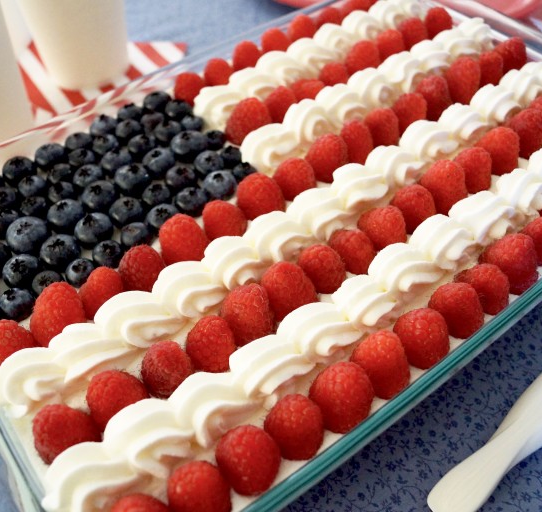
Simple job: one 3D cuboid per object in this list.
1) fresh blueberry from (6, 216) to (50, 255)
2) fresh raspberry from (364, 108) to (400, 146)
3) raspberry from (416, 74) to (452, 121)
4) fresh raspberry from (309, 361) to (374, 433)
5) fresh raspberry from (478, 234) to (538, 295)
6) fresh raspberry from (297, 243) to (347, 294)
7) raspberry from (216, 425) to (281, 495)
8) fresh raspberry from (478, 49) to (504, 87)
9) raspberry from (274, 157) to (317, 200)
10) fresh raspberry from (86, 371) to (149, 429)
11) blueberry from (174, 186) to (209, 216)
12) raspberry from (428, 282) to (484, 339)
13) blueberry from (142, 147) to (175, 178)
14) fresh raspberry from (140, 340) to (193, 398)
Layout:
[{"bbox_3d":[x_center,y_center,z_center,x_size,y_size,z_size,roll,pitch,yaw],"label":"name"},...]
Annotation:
[{"bbox_3d":[-0.108,-0.009,0.256,0.017,0.014,0.017,-1,52,2],"label":"fresh blueberry"},{"bbox_3d":[0.058,-0.068,0.301,0.018,0.019,0.018,-2,53,3],"label":"fresh raspberry"},{"bbox_3d":[0.088,-0.087,0.311,0.018,0.022,0.018,-2,53,3],"label":"raspberry"},{"bbox_3d":[0.025,0.049,0.202,0.023,0.025,0.023,-2,53,2],"label":"fresh raspberry"},{"bbox_3d":[0.095,0.001,0.227,0.021,0.022,0.021,-2,53,2],"label":"fresh raspberry"},{"bbox_3d":[0.021,0.006,0.239,0.020,0.022,0.020,-3,53,4],"label":"fresh raspberry"},{"bbox_3d":[-0.007,0.067,0.188,0.022,0.023,0.022,-1,54,2],"label":"raspberry"},{"bbox_3d":[0.118,-0.102,0.314,0.017,0.018,0.017,-32,58,-20],"label":"fresh raspberry"},{"bbox_3d":[0.012,-0.037,0.273,0.021,0.021,0.021,-2,52,3],"label":"raspberry"},{"bbox_3d":[-0.054,0.050,0.201,0.020,0.021,0.020,-2,53,2],"label":"fresh raspberry"},{"bbox_3d":[-0.037,-0.025,0.270,0.016,0.013,0.016,-2,53,2],"label":"blueberry"},{"bbox_3d":[0.070,0.021,0.220,0.020,0.022,0.020,-1,52,2],"label":"raspberry"},{"bbox_3d":[-0.056,-0.047,0.287,0.016,0.013,0.016,-2,53,2],"label":"blueberry"},{"bbox_3d":[-0.039,0.043,0.216,0.021,0.022,0.021,-2,52,3],"label":"fresh raspberry"}]

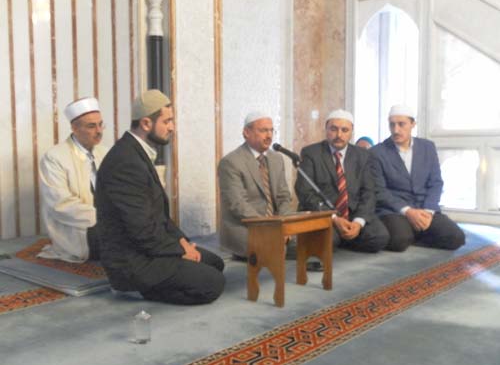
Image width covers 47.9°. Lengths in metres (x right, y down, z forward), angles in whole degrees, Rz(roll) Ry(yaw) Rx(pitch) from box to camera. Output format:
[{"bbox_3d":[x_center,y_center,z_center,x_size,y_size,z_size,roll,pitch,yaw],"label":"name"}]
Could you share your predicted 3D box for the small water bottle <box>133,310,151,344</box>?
[{"bbox_3d":[-0.377,0.496,1.970,0.058,0.118,0.058,0,4,0],"label":"small water bottle"}]

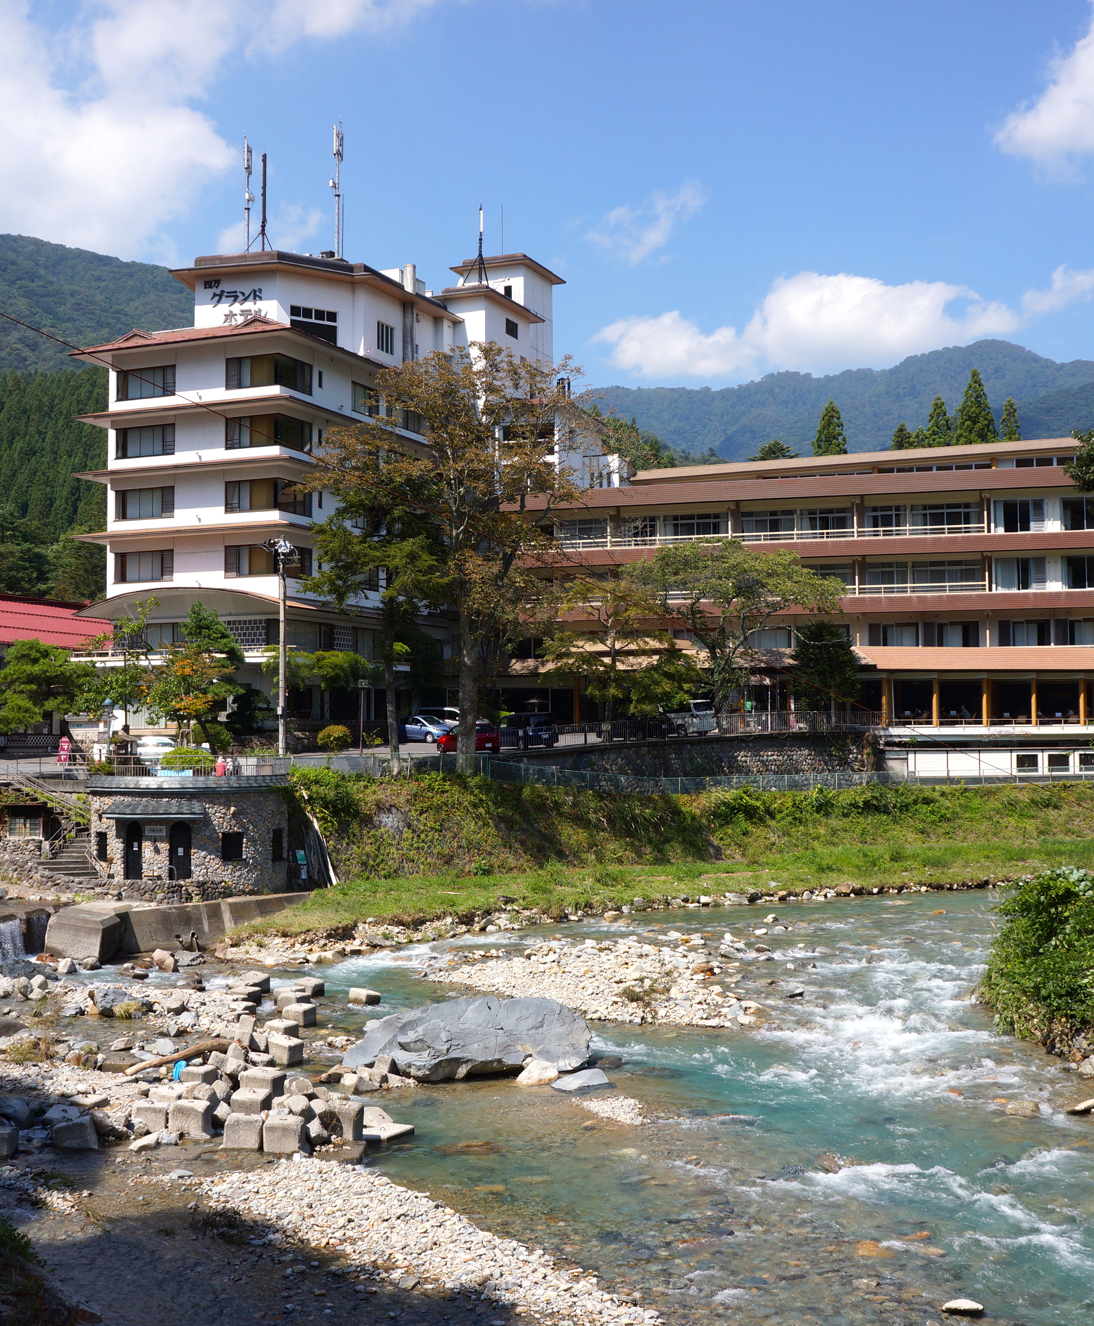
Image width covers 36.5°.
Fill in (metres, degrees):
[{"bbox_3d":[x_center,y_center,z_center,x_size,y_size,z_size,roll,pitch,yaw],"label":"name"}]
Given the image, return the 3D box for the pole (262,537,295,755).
[{"bbox_3d":[-12.115,-0.733,75.124,1.500,9.997,1.200,0,-3,-9],"label":"pole"}]

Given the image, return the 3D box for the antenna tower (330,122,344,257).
[{"bbox_3d":[-12.616,-28.327,99.676,0.850,8.557,0.750,-1,-3,23],"label":"antenna tower"}]

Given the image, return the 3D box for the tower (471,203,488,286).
[{"bbox_3d":[-4.588,-28.335,112.490,1.150,5.660,1.100,-1,-3,23],"label":"tower"}]

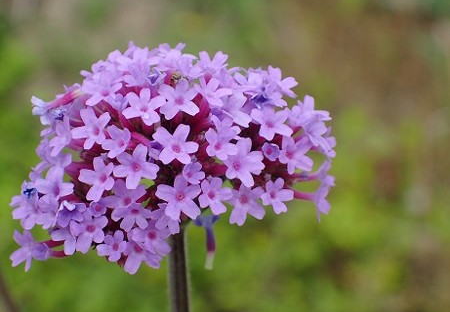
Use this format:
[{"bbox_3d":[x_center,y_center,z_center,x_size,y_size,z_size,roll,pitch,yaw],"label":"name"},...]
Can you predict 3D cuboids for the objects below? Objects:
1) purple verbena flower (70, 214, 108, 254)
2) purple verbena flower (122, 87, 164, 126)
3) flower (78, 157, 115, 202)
[{"bbox_3d":[-0.021,0.012,0.204,0.006,0.006,0.003,5,9,13],"label":"purple verbena flower"},{"bbox_3d":[-0.014,-0.008,0.216,0.007,0.007,0.003,4,-26,10],"label":"purple verbena flower"},{"bbox_3d":[-0.020,0.004,0.203,0.006,0.007,0.003,11,3,30],"label":"flower"}]

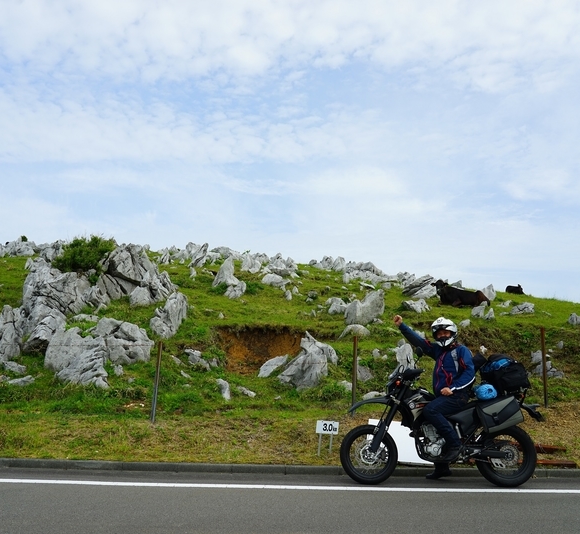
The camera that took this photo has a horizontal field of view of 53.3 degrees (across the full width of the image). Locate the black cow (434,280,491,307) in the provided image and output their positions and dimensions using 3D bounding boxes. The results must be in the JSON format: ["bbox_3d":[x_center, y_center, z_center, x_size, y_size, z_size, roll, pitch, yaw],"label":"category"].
[{"bbox_3d":[6.267,0.963,21.000,1.950,0.970,0.850,1,-7,-3],"label":"black cow"}]

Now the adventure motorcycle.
[{"bbox_3d":[1.547,1.614,5.932,2.070,1.220,0.840,1,-7,1],"label":"adventure motorcycle"}]

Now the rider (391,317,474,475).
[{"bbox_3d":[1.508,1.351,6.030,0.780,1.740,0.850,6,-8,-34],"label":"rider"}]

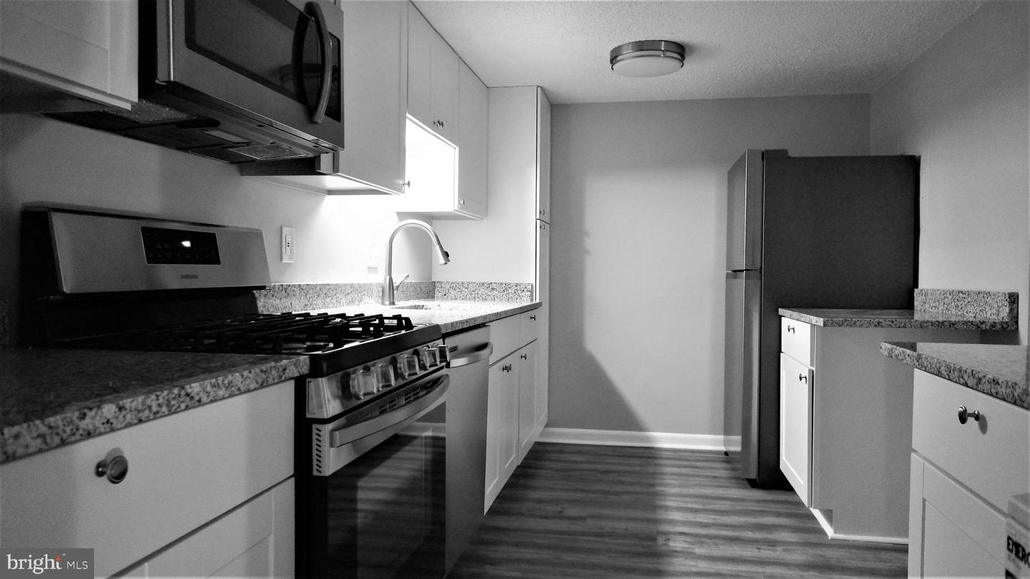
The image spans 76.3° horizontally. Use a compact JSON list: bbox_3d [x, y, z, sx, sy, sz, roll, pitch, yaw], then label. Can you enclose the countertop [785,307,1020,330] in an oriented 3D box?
[{"bbox_3d":[1.537,0.119,2.769,0.640,0.031,0.815,1,1,11],"label":"countertop"}]

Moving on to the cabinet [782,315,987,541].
[{"bbox_3d":[1.572,0.576,2.921,0.620,0.887,0.571,1,1,11],"label":"cabinet"}]

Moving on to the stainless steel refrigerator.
[{"bbox_3d":[1.611,0.153,3.590,0.784,1.707,0.717,1,1,11],"label":"stainless steel refrigerator"}]

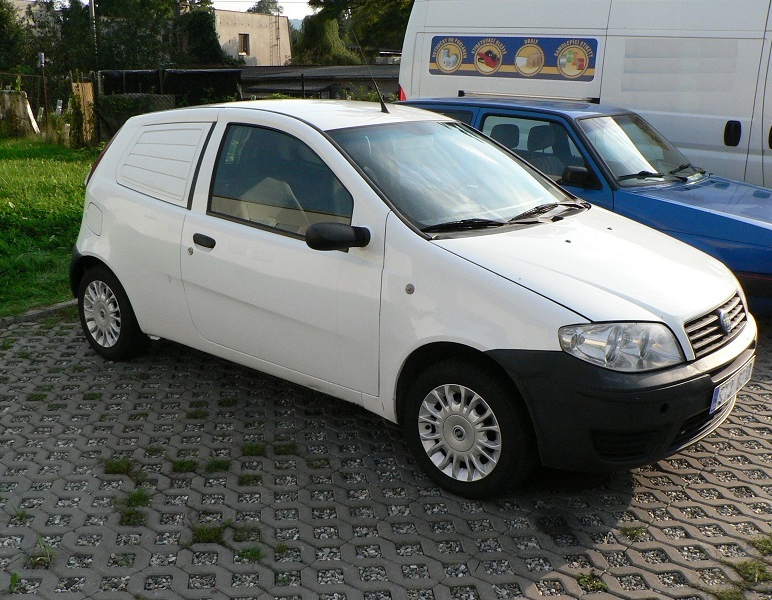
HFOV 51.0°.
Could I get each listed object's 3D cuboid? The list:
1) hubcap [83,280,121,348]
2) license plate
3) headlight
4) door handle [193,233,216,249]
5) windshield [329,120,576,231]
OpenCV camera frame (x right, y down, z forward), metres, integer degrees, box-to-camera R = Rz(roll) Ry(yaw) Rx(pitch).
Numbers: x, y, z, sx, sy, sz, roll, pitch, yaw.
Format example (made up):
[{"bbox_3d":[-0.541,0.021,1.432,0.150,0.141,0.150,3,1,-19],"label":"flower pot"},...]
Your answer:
[{"bbox_3d":[-1.615,0.083,4.615,0.387,0.387,0.055,13,19,38],"label":"hubcap"},{"bbox_3d":[1.365,0.327,3.168,0.018,0.112,0.520,13,19,38],"label":"license plate"},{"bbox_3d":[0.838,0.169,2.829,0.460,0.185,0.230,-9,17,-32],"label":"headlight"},{"bbox_3d":[-0.858,-0.280,3.840,0.172,0.072,0.045,13,19,38],"label":"door handle"},{"bbox_3d":[0.356,-0.619,3.793,0.780,0.120,1.290,45,36,23],"label":"windshield"}]

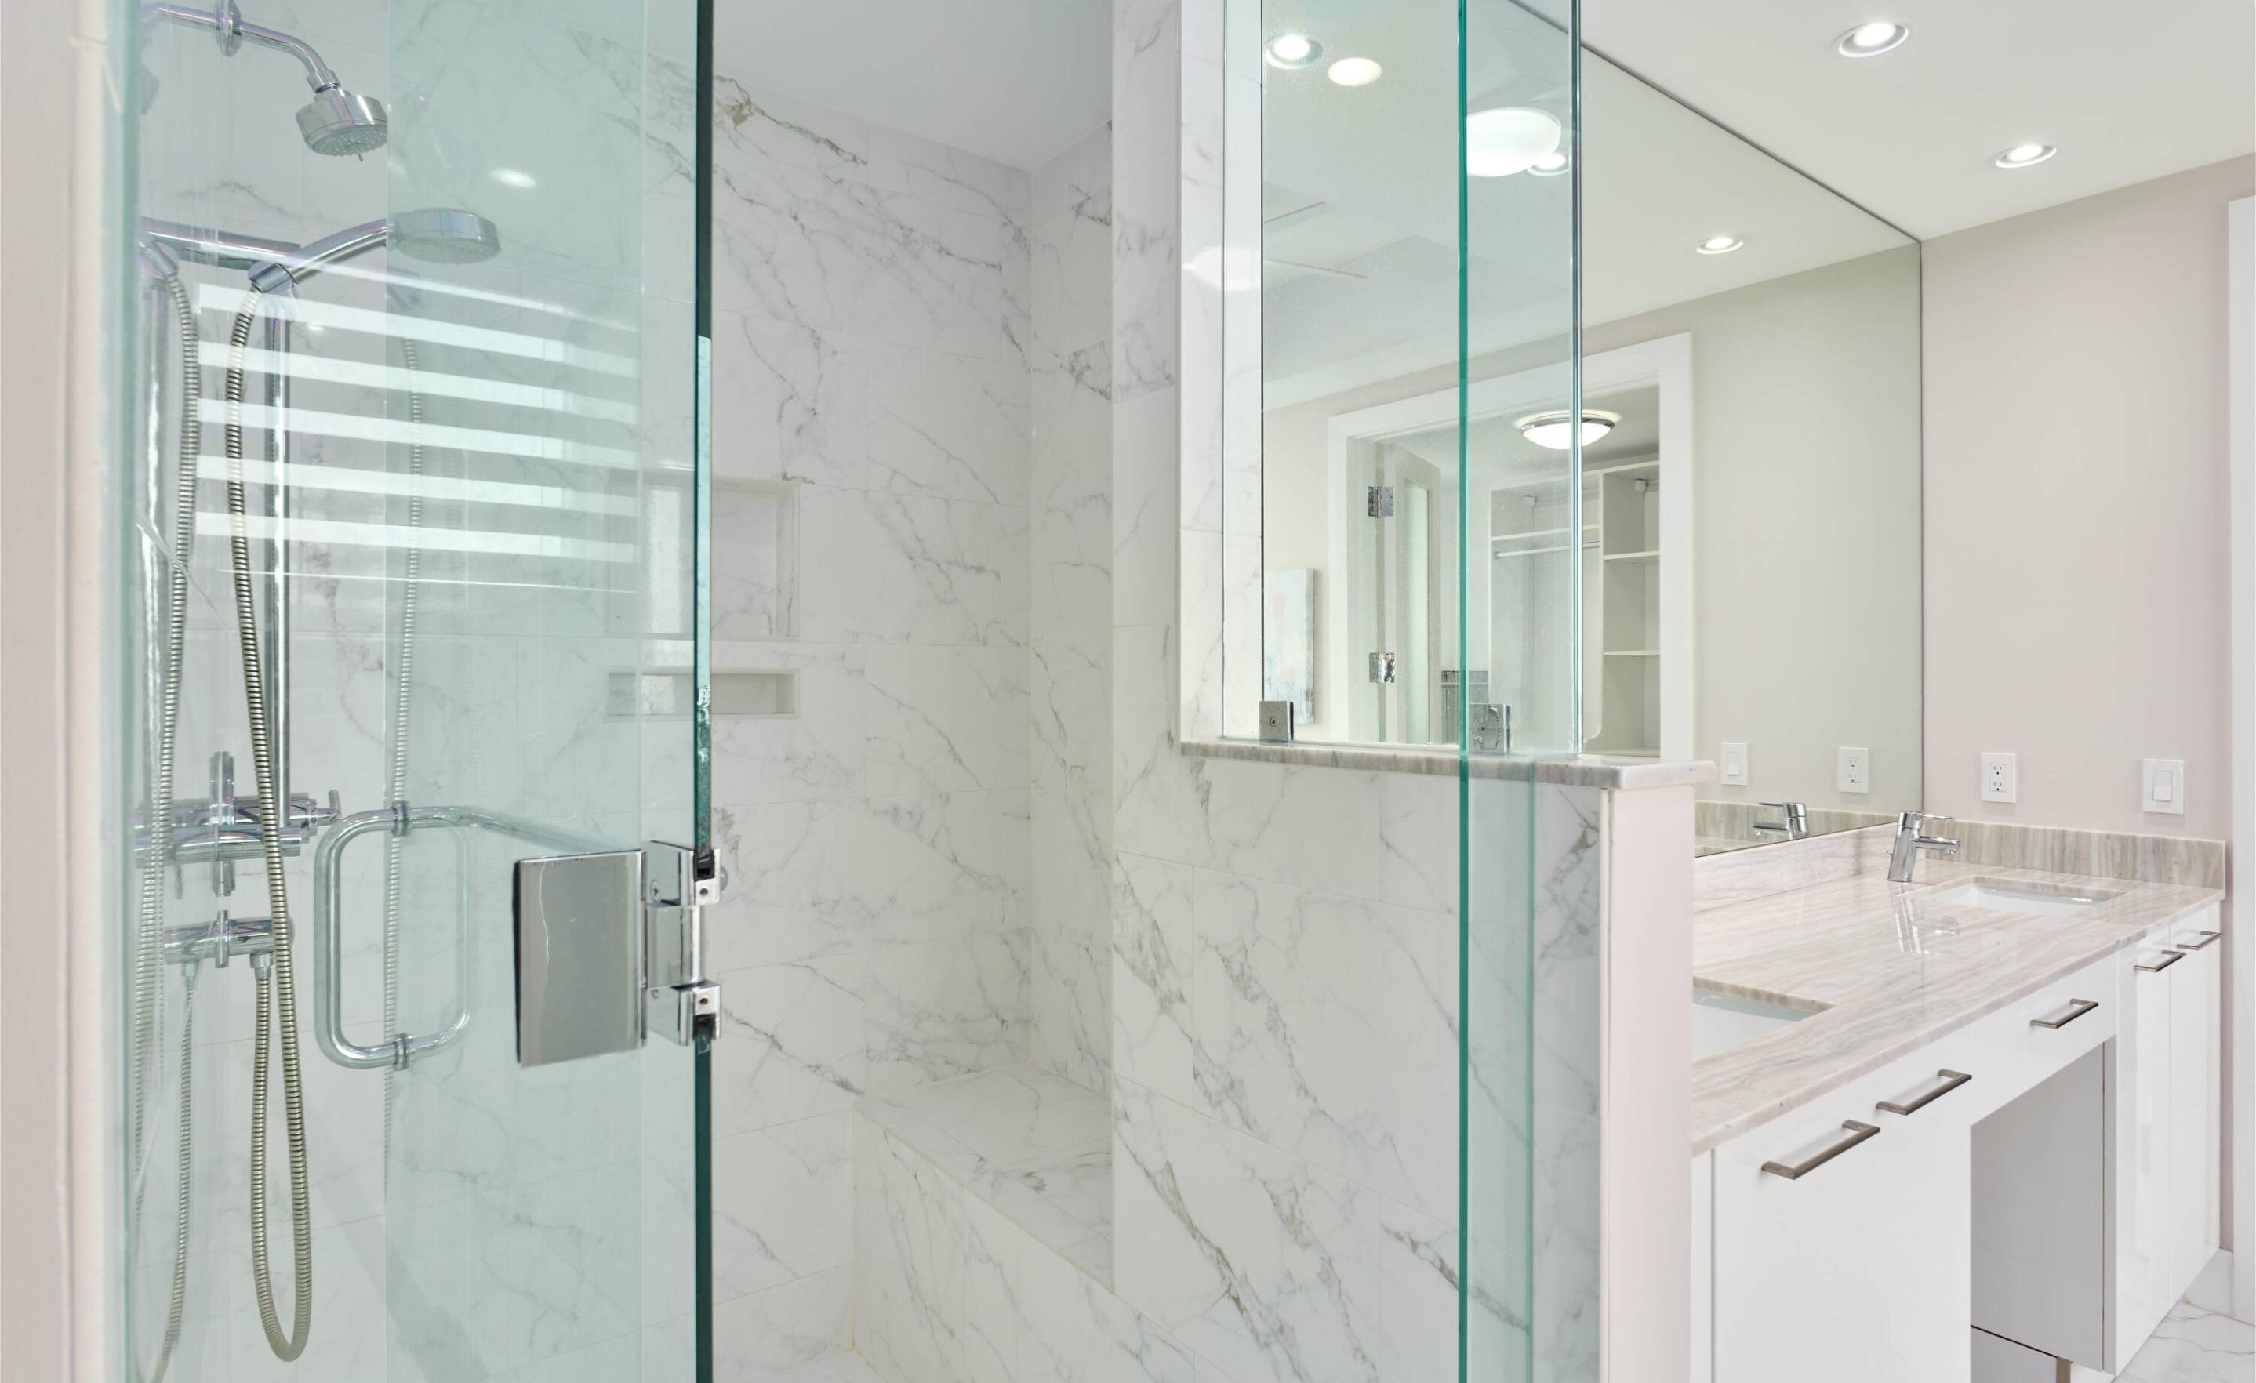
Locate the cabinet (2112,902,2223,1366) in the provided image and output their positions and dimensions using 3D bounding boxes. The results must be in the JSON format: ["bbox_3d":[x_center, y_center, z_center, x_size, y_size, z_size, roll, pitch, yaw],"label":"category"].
[{"bbox_3d":[1.856,0.868,2.499,0.762,0.857,0.564,0,0,-37],"label":"cabinet"}]

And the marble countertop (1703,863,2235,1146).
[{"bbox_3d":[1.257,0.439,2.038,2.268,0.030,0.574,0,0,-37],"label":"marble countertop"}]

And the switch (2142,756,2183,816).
[{"bbox_3d":[2.269,0.209,2.571,0.010,0.118,0.072,0,0,-37],"label":"switch"}]

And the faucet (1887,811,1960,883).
[{"bbox_3d":[1.746,0.344,2.578,0.048,0.156,0.142,0,0,-37],"label":"faucet"}]

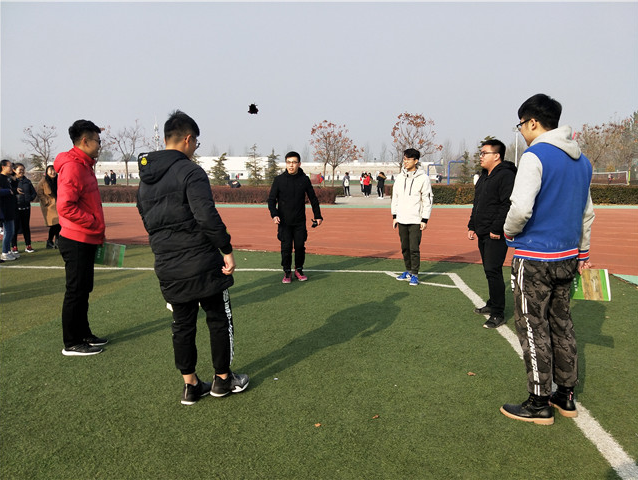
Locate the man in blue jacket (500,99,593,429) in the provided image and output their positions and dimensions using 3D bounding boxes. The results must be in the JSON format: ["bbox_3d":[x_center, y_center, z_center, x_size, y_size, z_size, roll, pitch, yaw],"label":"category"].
[{"bbox_3d":[1.290,0.122,2.609,0.520,1.805,0.380,-5,9,-33],"label":"man in blue jacket"}]

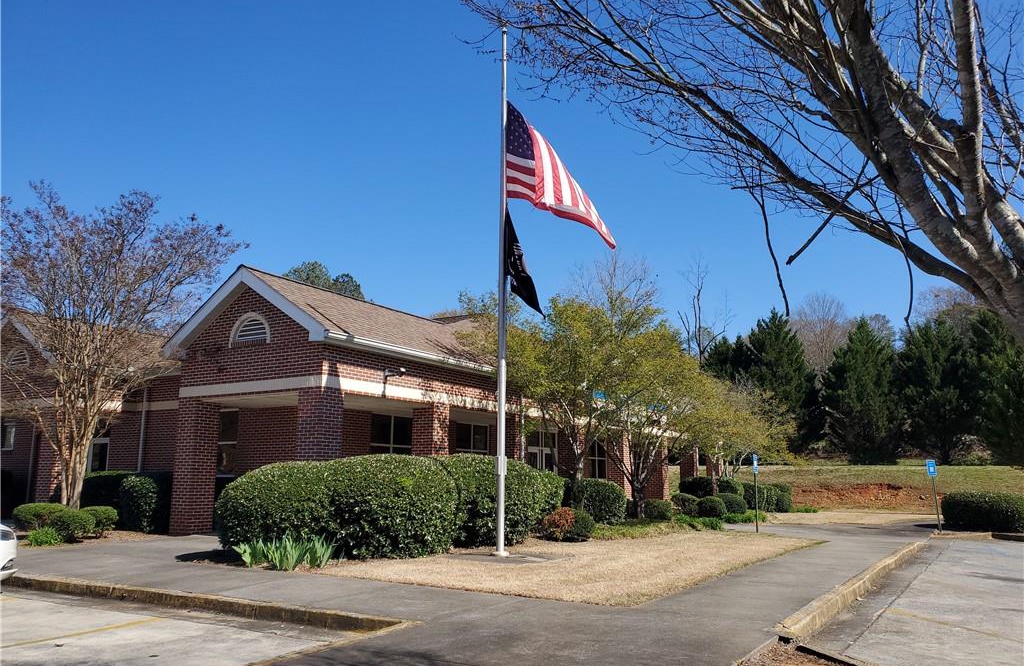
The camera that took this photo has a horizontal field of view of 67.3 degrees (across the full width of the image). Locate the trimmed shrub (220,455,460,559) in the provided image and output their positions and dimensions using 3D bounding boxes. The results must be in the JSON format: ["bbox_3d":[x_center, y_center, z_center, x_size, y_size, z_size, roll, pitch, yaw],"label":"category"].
[{"bbox_3d":[-3.040,3.045,13.837,3.800,1.660,2.000,-6,-13,31],"label":"trimmed shrub"}]

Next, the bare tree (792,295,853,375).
[{"bbox_3d":[25.134,3.529,62.458,5.400,14.200,5.400,-4,-12,22],"label":"bare tree"}]

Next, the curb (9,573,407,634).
[{"bbox_3d":[-4.017,3.173,9.100,6.878,0.160,0.170,-6,-12,29],"label":"curb"}]

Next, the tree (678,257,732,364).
[{"bbox_3d":[15.125,1.764,61.505,4.318,16.181,4.318,-6,-13,31],"label":"tree"}]

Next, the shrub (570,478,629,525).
[{"bbox_3d":[2.240,4.332,19.833,1.511,1.165,1.465,-1,-11,6],"label":"shrub"}]

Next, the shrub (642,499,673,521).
[{"bbox_3d":[4.442,5.368,23.540,0.920,0.680,0.900,-6,-13,31],"label":"shrub"}]

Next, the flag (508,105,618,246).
[{"bbox_3d":[0.848,-2.799,13.308,2.000,2.710,0.800,-1,-11,4],"label":"flag"}]

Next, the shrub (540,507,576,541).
[{"bbox_3d":[0.991,3.976,16.094,0.720,0.680,0.700,0,-11,0],"label":"shrub"}]

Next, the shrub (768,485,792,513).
[{"bbox_3d":[10.926,6.752,31.297,1.050,1.070,1.050,-6,-12,30],"label":"shrub"}]

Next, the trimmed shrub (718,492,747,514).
[{"bbox_3d":[7.963,6.127,27.720,1.000,0.770,1.000,-6,-13,31],"label":"trimmed shrub"}]

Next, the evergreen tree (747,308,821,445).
[{"bbox_3d":[17.923,3.419,51.953,5.066,10.250,5.066,-6,-13,31],"label":"evergreen tree"}]

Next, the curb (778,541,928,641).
[{"bbox_3d":[5.497,3.535,11.384,0.200,0.160,11.439,-7,-13,32],"label":"curb"}]

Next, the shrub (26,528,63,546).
[{"bbox_3d":[-8.393,3.658,13.813,0.581,0.331,0.551,6,-12,-30],"label":"shrub"}]

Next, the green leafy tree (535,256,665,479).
[{"bbox_3d":[2.447,1.460,21.508,3.700,7.380,3.700,-1,-11,6],"label":"green leafy tree"}]

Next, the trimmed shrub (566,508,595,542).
[{"bbox_3d":[1.369,3.869,15.603,0.640,0.630,0.640,-1,-11,5],"label":"trimmed shrub"}]

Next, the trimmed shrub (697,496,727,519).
[{"bbox_3d":[6.603,5.731,25.521,0.980,0.740,0.980,-6,-13,31],"label":"trimmed shrub"}]

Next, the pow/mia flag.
[{"bbox_3d":[0.201,-1.165,12.886,0.720,1.860,0.300,4,-11,-20],"label":"pow/mia flag"}]

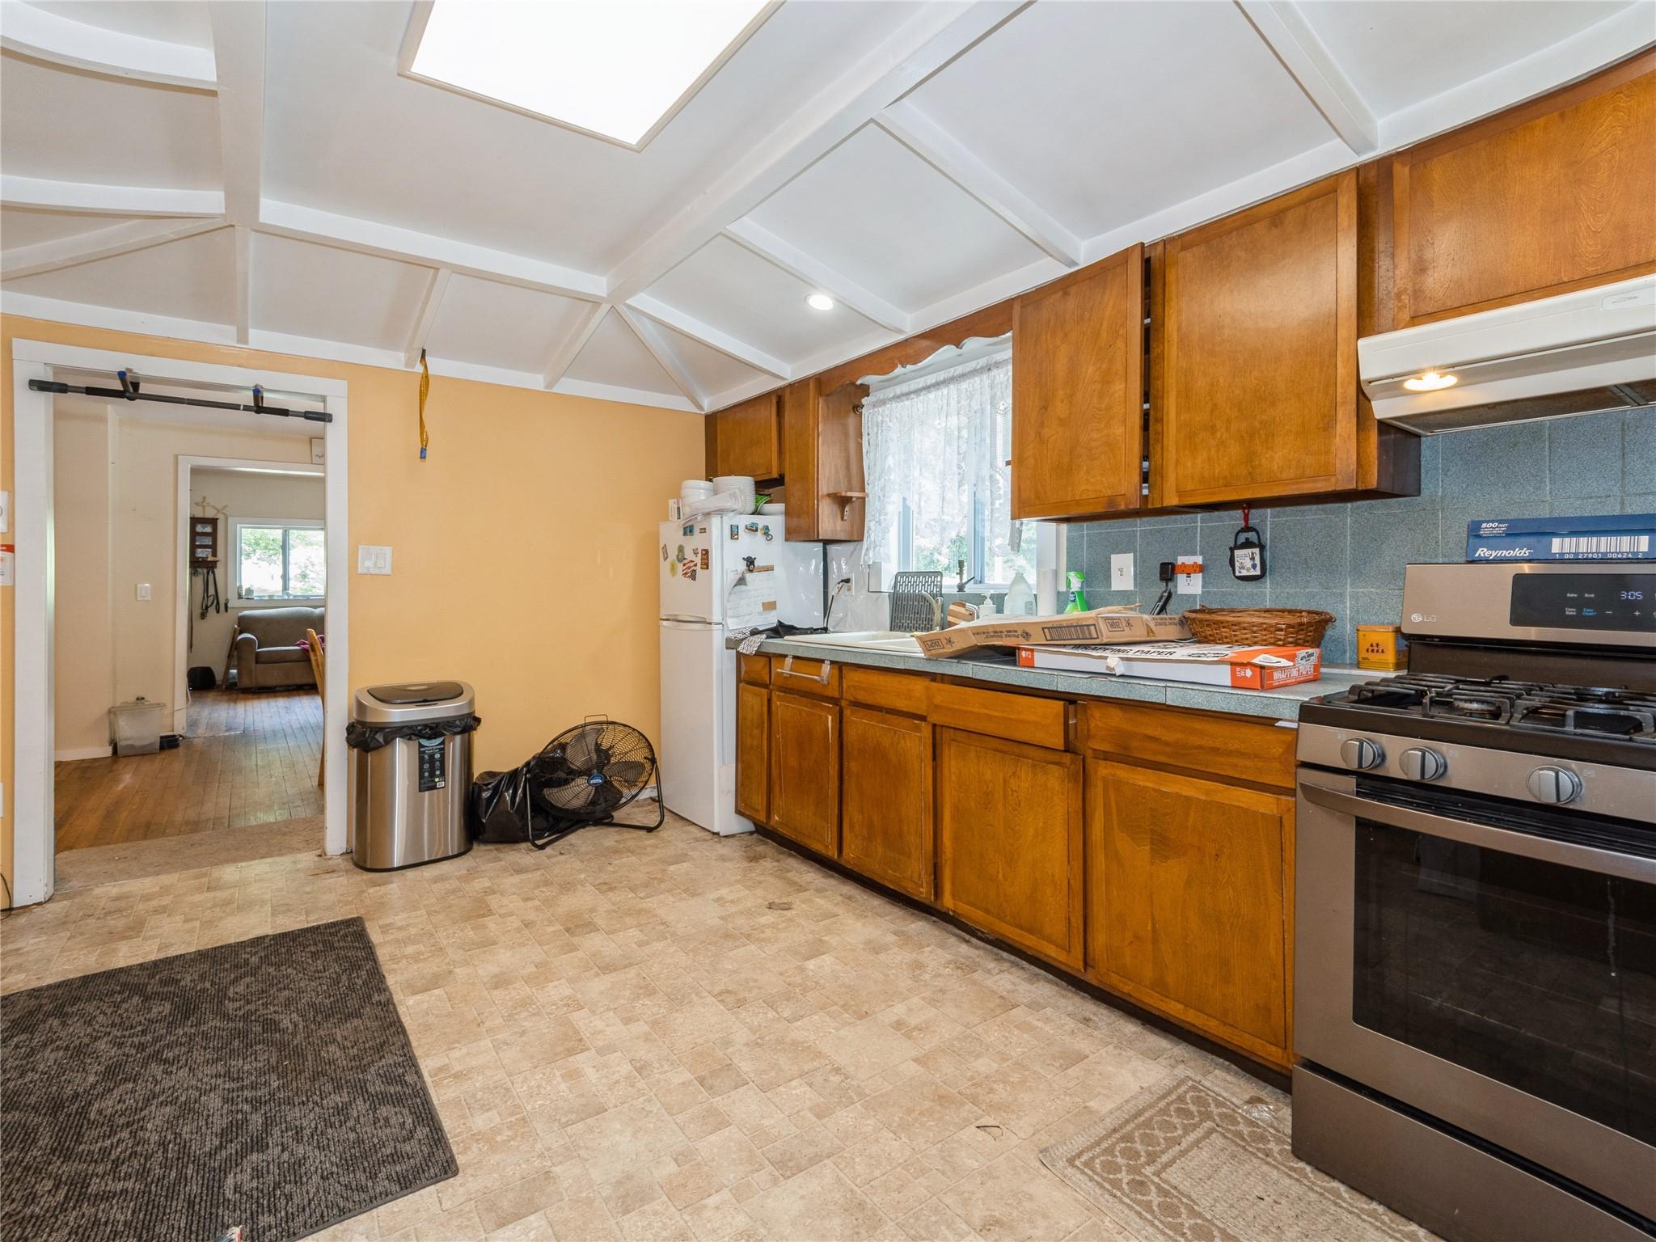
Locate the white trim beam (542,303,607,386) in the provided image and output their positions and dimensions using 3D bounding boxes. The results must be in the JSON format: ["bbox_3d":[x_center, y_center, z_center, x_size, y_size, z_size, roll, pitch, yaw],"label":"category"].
[{"bbox_3d":[-1.162,-1.264,3.472,0.042,0.070,0.803,-2,-9,-37],"label":"white trim beam"}]

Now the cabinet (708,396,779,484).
[{"bbox_3d":[-0.358,-0.951,4.160,0.290,0.440,0.760,-2,3,-37],"label":"cabinet"}]

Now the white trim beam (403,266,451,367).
[{"bbox_3d":[-1.683,-1.251,3.189,0.046,0.070,0.740,-2,-11,-37],"label":"white trim beam"}]

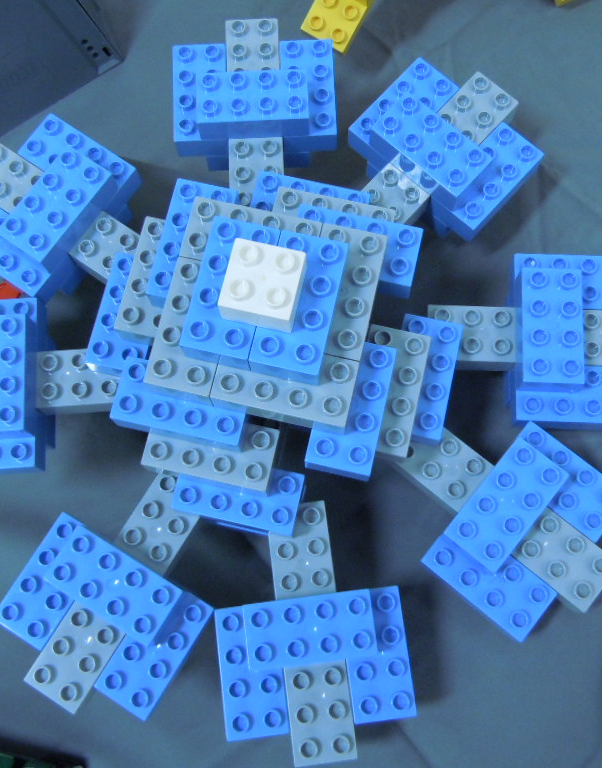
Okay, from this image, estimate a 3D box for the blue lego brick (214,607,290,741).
[{"bbox_3d":[-0.024,0.146,0.455,0.032,0.023,0.064,-7,76,-1],"label":"blue lego brick"}]

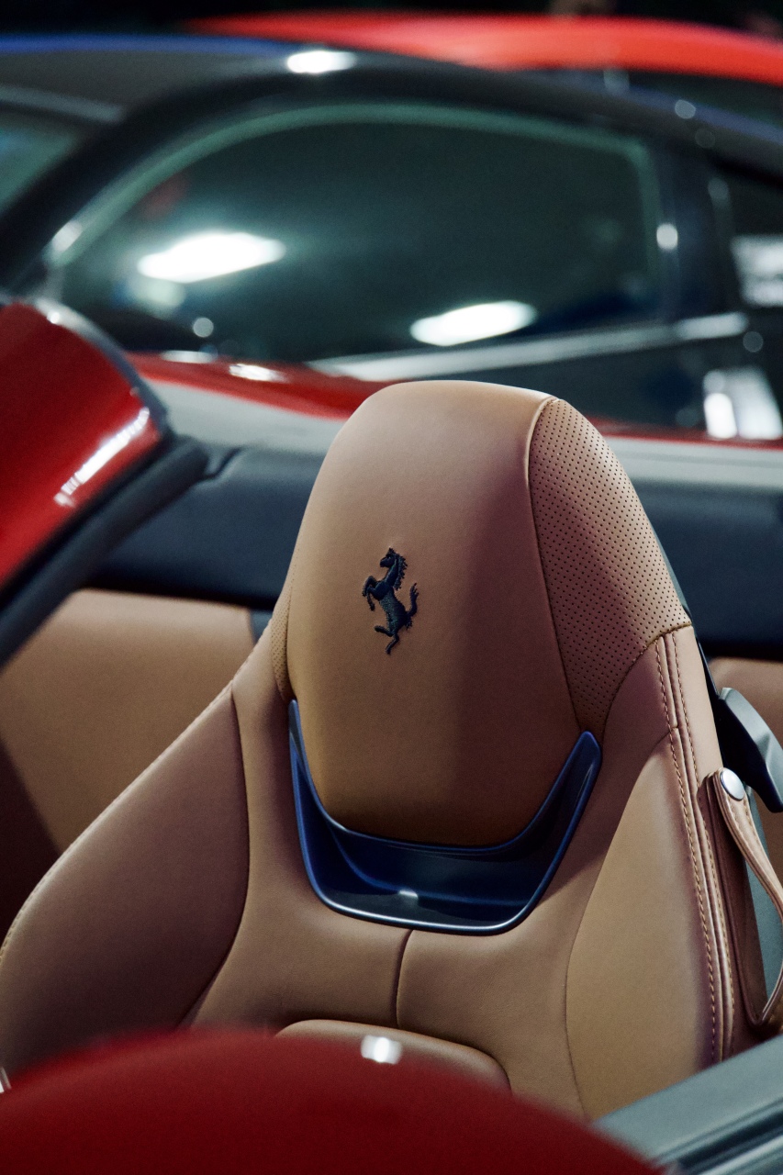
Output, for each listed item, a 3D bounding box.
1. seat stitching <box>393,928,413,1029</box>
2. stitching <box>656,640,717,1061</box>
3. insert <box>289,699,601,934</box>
[{"bbox_3d":[0.006,0.244,2.777,0.006,0.063,0.012,5,-5,29],"label":"seat stitching"},{"bbox_3d":[0.181,0.159,2.689,0.014,0.261,0.014,-15,-16,31],"label":"stitching"},{"bbox_3d":[0.030,0.148,2.803,0.224,0.146,0.050,5,-7,29],"label":"insert"}]

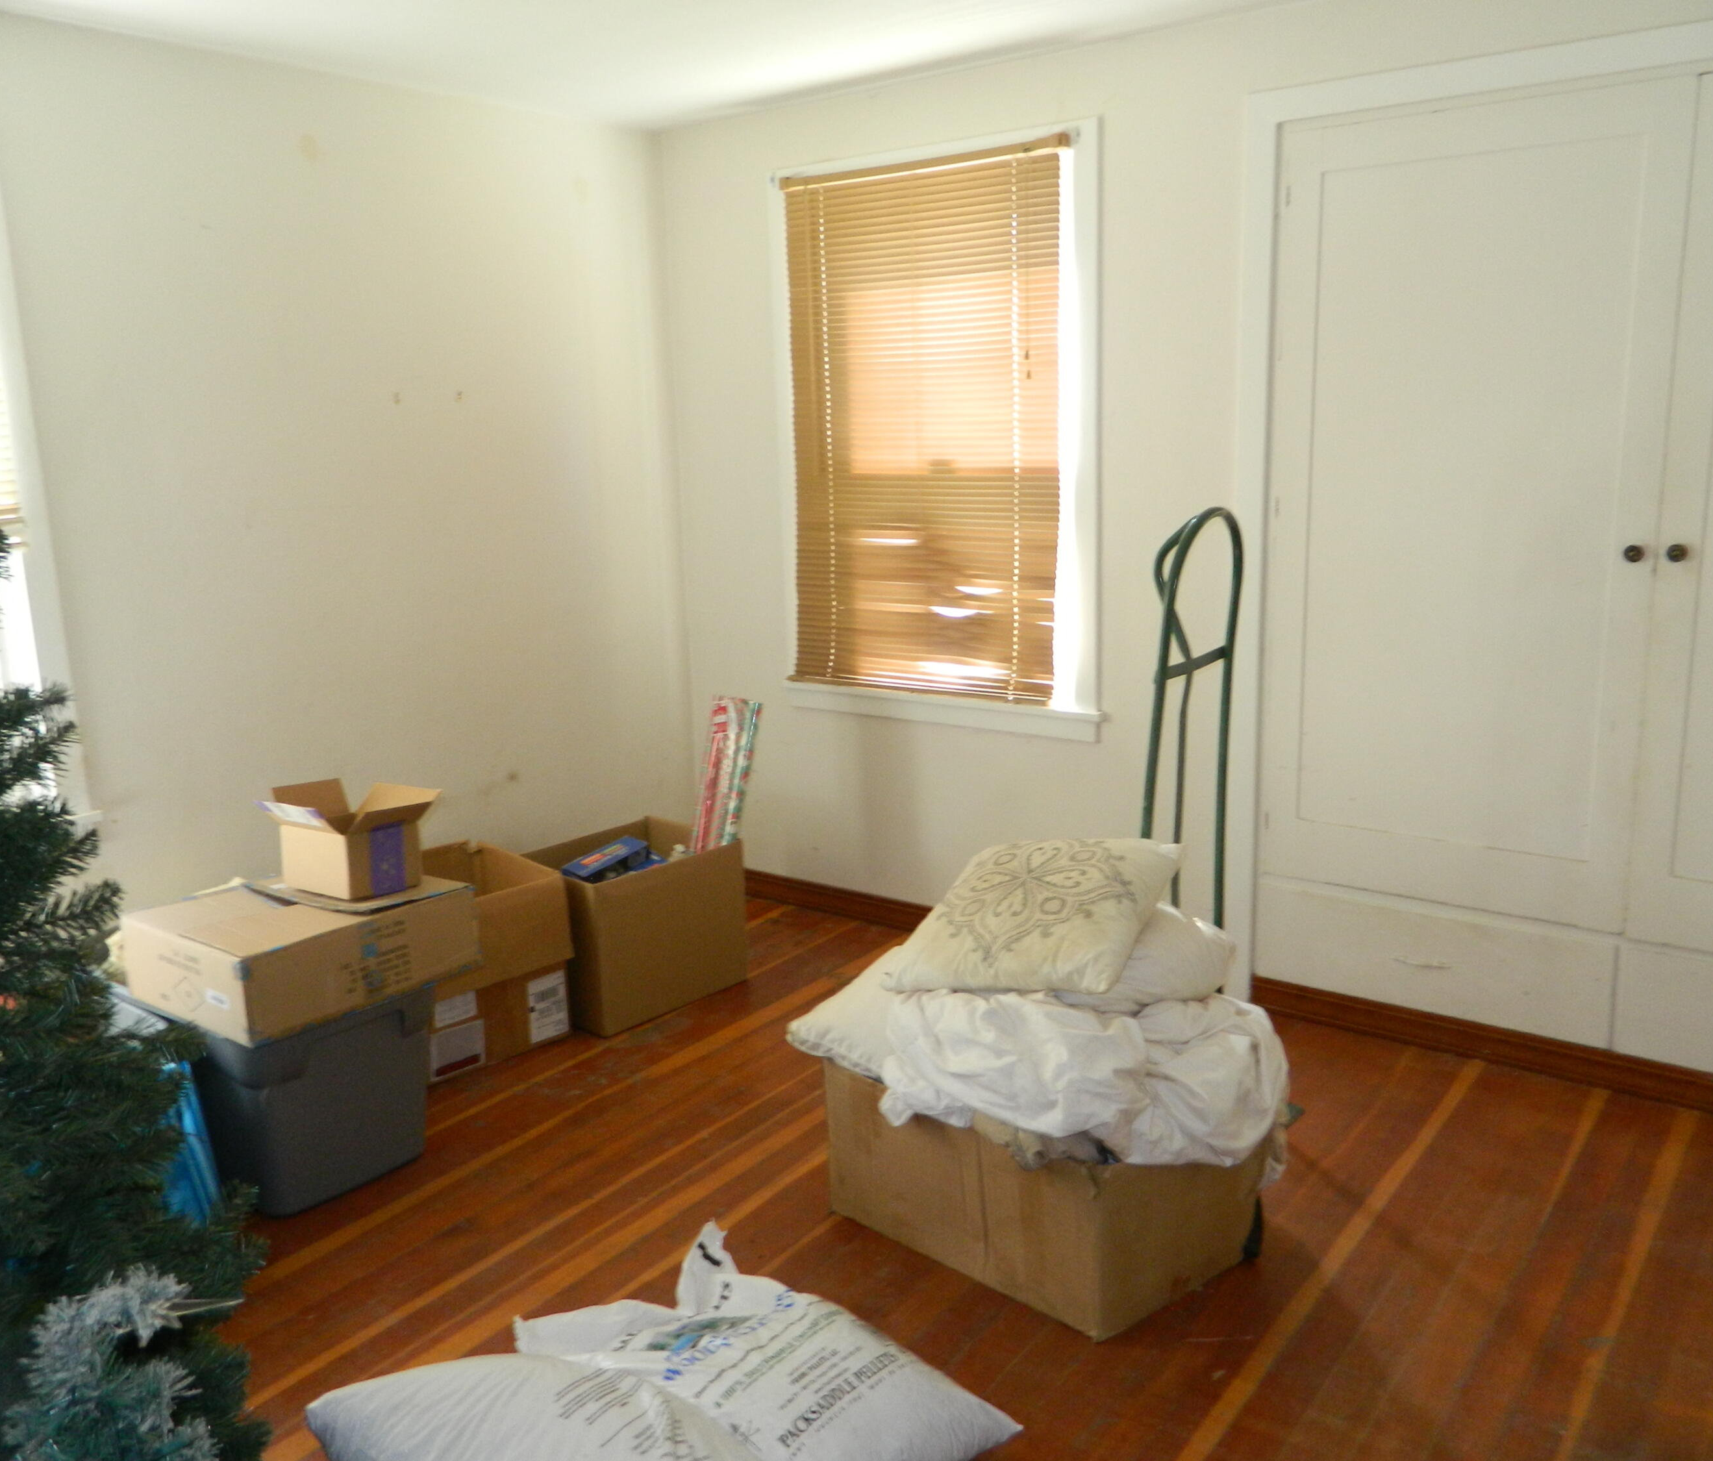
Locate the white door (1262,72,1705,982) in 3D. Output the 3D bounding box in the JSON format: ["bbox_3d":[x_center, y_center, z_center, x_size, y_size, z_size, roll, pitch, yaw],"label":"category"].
[{"bbox_3d":[1.285,-0.443,3.043,0.798,1.711,0.040,8,15,37],"label":"white door"}]

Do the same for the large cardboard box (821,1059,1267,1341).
[{"bbox_3d":[0.316,0.758,2.532,0.619,0.307,0.367,10,17,44],"label":"large cardboard box"}]

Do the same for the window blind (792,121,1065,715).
[{"bbox_3d":[0.155,-0.795,3.790,0.894,1.407,0.045,8,15,37],"label":"window blind"}]

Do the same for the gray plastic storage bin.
[{"bbox_3d":[-1.191,0.682,2.877,0.605,0.403,0.403,8,15,37],"label":"gray plastic storage bin"}]

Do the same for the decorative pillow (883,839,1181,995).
[{"bbox_3d":[0.316,0.324,2.496,0.420,0.120,0.410,-3,28,33],"label":"decorative pillow"}]

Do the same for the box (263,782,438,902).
[{"bbox_3d":[-1.002,0.218,2.812,0.305,0.189,0.268,8,15,37],"label":"box"}]

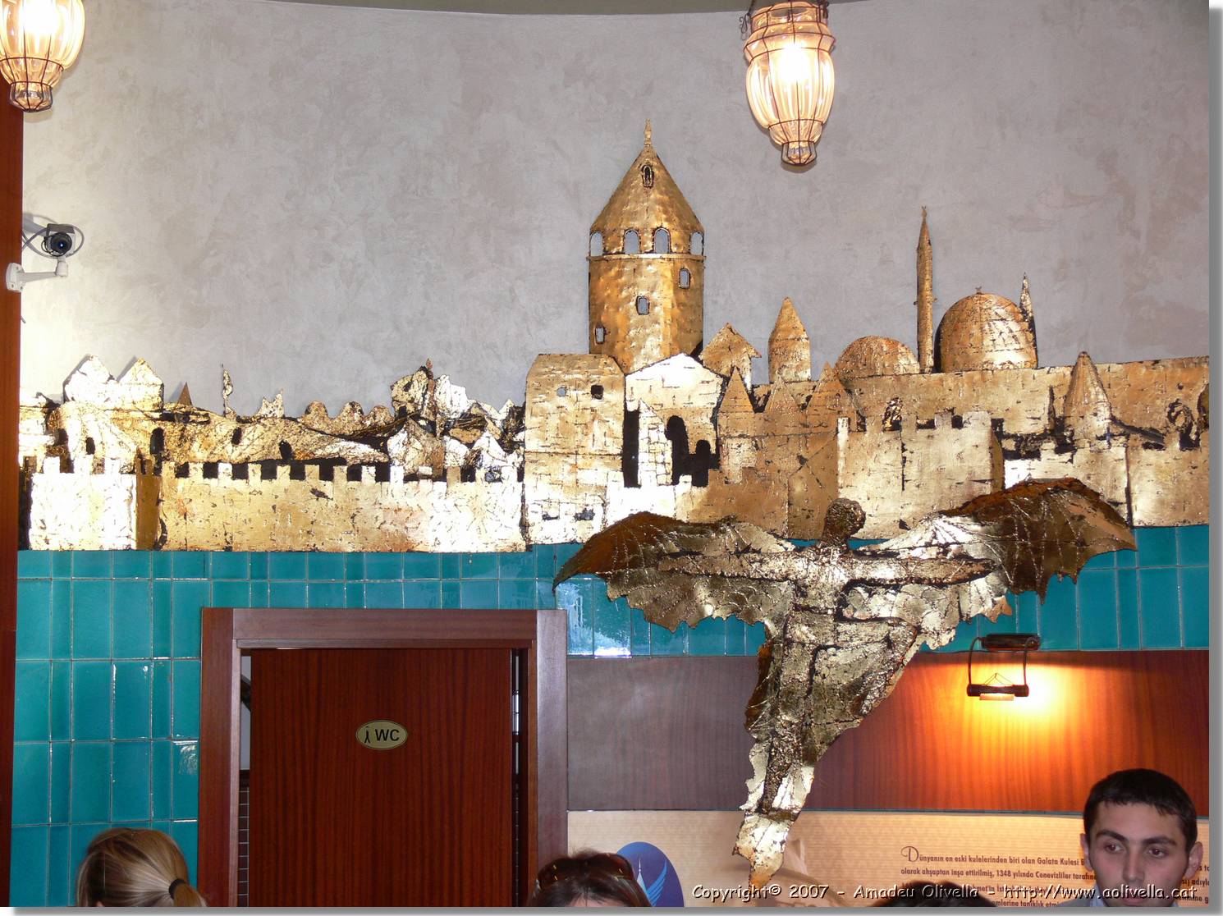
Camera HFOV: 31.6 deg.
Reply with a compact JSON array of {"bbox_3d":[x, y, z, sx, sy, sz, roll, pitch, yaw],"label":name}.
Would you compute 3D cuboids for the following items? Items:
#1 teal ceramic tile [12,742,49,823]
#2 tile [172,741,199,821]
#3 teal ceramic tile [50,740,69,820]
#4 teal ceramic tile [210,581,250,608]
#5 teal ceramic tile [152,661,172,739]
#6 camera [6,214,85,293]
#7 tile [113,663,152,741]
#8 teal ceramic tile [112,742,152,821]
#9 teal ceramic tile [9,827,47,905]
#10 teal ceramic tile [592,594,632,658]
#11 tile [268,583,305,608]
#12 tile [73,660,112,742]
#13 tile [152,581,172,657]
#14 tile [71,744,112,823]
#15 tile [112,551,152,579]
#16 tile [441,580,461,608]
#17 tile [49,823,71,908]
[{"bbox_3d":[-1.457,0.815,5.411,0.092,0.200,0.009,1,-6,-15],"label":"teal ceramic tile"},{"bbox_3d":[-1.083,0.820,5.495,0.067,0.199,0.009,1,-6,-10],"label":"tile"},{"bbox_3d":[-1.391,0.820,5.455,0.050,0.200,0.010,1,-6,-15],"label":"teal ceramic tile"},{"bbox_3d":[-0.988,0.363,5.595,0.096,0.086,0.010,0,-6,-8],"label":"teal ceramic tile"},{"bbox_3d":[-1.151,0.619,5.530,0.050,0.200,0.010,1,-6,-11],"label":"teal ceramic tile"},{"bbox_3d":[-1.383,-0.495,5.250,0.180,0.175,0.180,1,6,-18],"label":"camera"},{"bbox_3d":[-1.218,0.617,5.490,0.094,0.199,0.009,1,-6,-12],"label":"tile"},{"bbox_3d":[-1.215,0.819,5.469,0.095,0.198,0.009,1,-6,-12],"label":"teal ceramic tile"},{"bbox_3d":[-1.468,1.026,5.429,0.096,0.200,0.010,1,-6,-14],"label":"teal ceramic tile"},{"bbox_3d":[0.004,0.418,5.629,0.096,0.200,0.010,-1,-6,4],"label":"teal ceramic tile"},{"bbox_3d":[-0.840,0.355,5.605,0.098,0.070,0.010,0,-6,-7],"label":"tile"},{"bbox_3d":[-1.324,0.619,5.506,0.096,0.200,0.010,1,-6,-13],"label":"tile"},{"bbox_3d":[-1.149,0.414,5.525,0.048,0.195,0.009,1,-6,-11],"label":"tile"},{"bbox_3d":[-1.318,0.821,5.474,0.099,0.200,0.010,1,-6,-13],"label":"tile"},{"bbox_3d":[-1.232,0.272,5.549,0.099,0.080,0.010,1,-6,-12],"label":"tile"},{"bbox_3d":[-0.415,0.355,5.612,0.050,0.072,0.009,0,-6,-1],"label":"tile"},{"bbox_3d":[-1.393,1.029,5.448,0.049,0.200,0.010,1,-6,-14],"label":"tile"}]

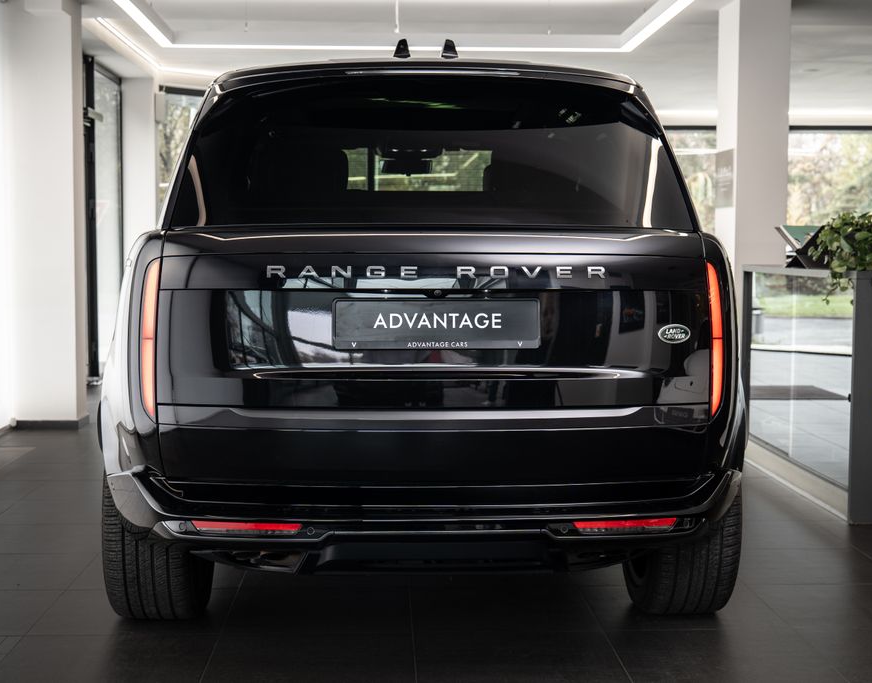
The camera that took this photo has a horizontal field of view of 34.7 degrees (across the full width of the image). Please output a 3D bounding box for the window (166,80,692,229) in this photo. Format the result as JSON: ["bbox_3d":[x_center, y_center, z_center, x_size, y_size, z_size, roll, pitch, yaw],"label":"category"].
[{"bbox_3d":[-0.009,-0.497,3.759,1.404,0.471,0.140,0,-23,-2],"label":"window"}]

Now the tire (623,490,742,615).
[{"bbox_3d":[0.804,0.504,4.696,0.282,0.800,0.805,0,4,-2],"label":"tire"}]

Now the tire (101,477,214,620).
[{"bbox_3d":[-0.903,0.504,4.635,0.282,0.800,0.805,0,4,-2],"label":"tire"}]

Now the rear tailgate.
[{"bbox_3d":[0.003,0.038,3.629,1.436,0.658,0.180,0,4,-2],"label":"rear tailgate"}]

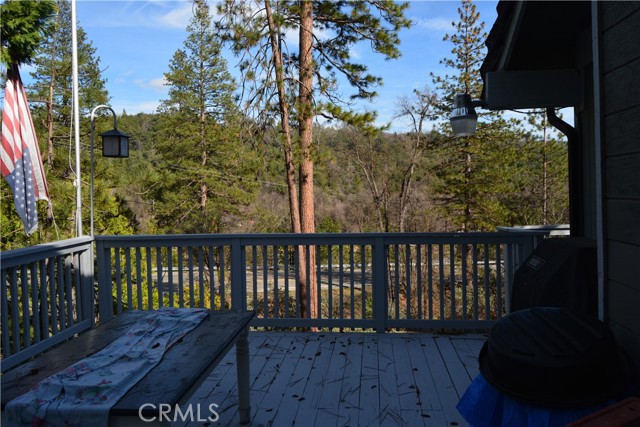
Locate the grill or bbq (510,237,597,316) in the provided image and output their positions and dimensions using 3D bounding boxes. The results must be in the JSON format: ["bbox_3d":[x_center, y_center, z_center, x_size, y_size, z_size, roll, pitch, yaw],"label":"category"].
[{"bbox_3d":[1.810,0.756,3.421,0.580,1.090,0.700,-1,3,6],"label":"grill or bbq"}]

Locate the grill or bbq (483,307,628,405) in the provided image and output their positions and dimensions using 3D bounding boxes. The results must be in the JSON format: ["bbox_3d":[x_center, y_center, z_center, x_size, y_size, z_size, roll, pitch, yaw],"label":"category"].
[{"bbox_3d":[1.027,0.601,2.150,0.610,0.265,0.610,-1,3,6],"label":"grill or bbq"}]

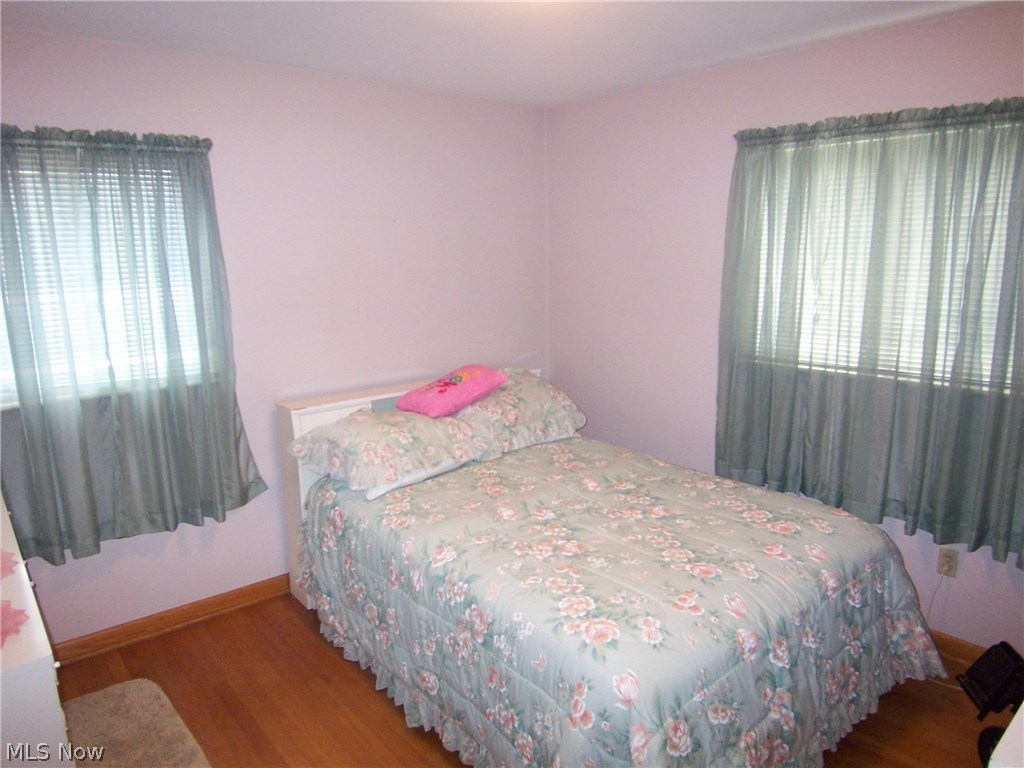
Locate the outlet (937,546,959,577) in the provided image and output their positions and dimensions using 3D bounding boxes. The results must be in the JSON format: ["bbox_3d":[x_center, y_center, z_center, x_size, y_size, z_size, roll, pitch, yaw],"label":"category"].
[{"bbox_3d":[1.700,0.695,2.650,0.013,0.114,0.070,-10,15,-38],"label":"outlet"}]

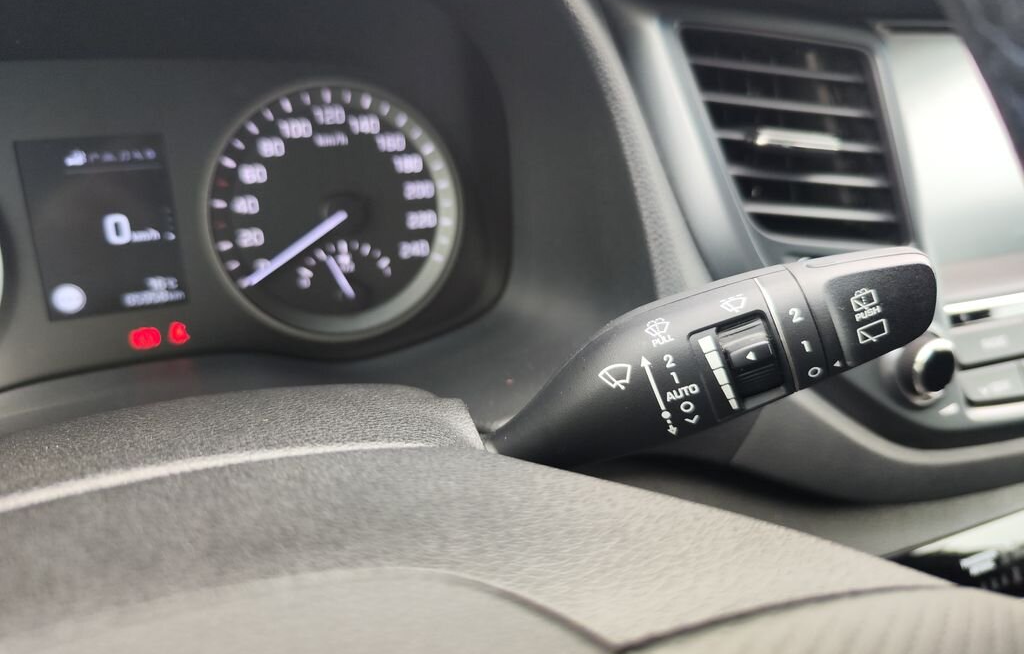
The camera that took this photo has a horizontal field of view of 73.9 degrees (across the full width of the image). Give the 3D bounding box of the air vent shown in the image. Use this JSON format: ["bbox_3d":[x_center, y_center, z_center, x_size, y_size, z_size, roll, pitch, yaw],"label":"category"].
[{"bbox_3d":[0.113,-0.075,0.279,0.082,0.087,0.028,-7,-1,-12],"label":"air vent"}]

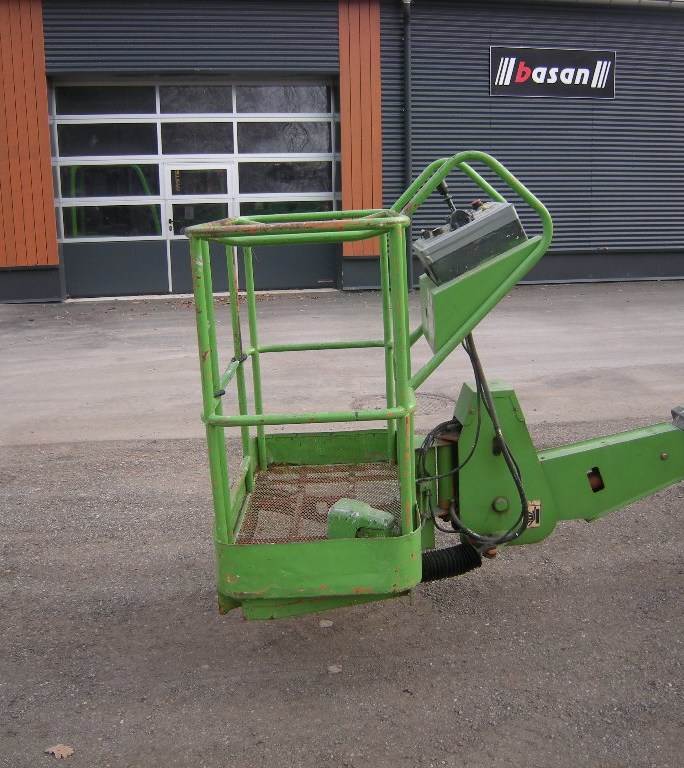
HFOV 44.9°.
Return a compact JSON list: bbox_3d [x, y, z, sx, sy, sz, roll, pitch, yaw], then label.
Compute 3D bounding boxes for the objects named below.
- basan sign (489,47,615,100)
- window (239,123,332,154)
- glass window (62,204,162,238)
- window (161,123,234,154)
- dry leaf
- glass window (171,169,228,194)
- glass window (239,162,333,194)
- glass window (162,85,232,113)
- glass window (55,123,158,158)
[{"bbox_3d":[3.490,-5.130,13.687,2.203,0.792,0.050,-3,11,-9],"label":"basan sign"},{"bbox_3d":[-0.916,-3.933,13.249,1.504,0.492,0.050,-3,11,-9],"label":"window"},{"bbox_3d":[-3.606,-2.547,13.020,1.514,0.484,0.050,-3,11,-9],"label":"glass window"},{"bbox_3d":[-2.022,-3.447,11.642,1.021,0.448,0.040,-3,11,-9],"label":"window"},{"bbox_3d":[-0.811,1.047,2.375,0.084,0.018,0.060,-3,14,-9],"label":"dry leaf"},{"bbox_3d":[-2.254,-3.194,13.143,0.881,0.397,0.050,-3,11,-9],"label":"glass window"},{"bbox_3d":[-0.906,-3.334,13.372,1.509,0.496,0.050,-3,11,-9],"label":"glass window"},{"bbox_3d":[-2.264,-4.420,12.896,1.122,0.417,0.050,-3,11,-9],"label":"glass window"},{"bbox_3d":[-3.605,-3.759,12.778,1.509,0.499,0.050,-3,11,-9],"label":"glass window"}]

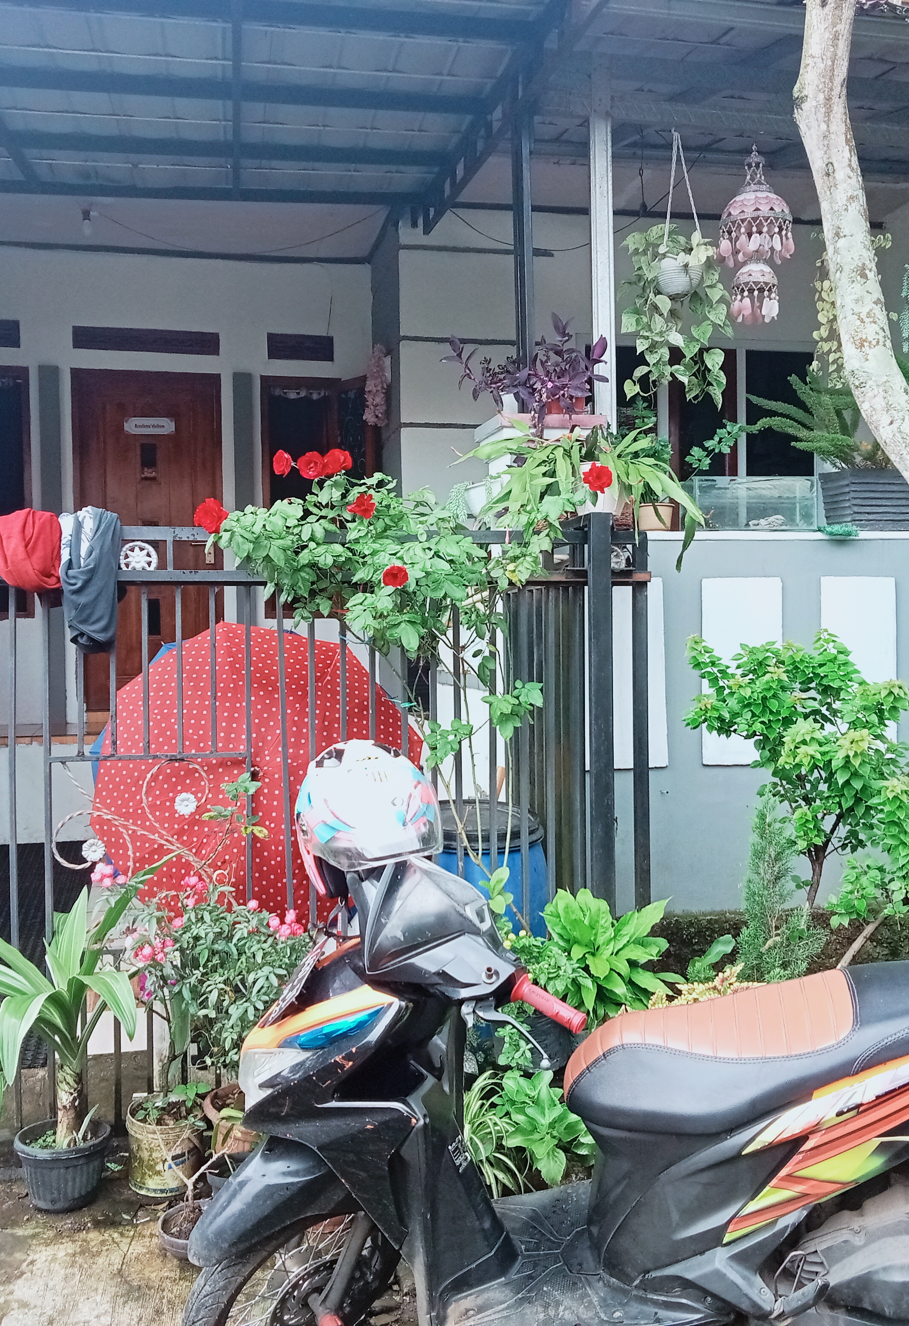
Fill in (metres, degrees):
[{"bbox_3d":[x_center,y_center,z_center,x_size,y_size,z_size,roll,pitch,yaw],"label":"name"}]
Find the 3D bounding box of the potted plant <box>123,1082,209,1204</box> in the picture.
[{"bbox_3d":[-0.747,1.238,3.720,0.215,0.270,0.210,-1,2,-13],"label":"potted plant"}]

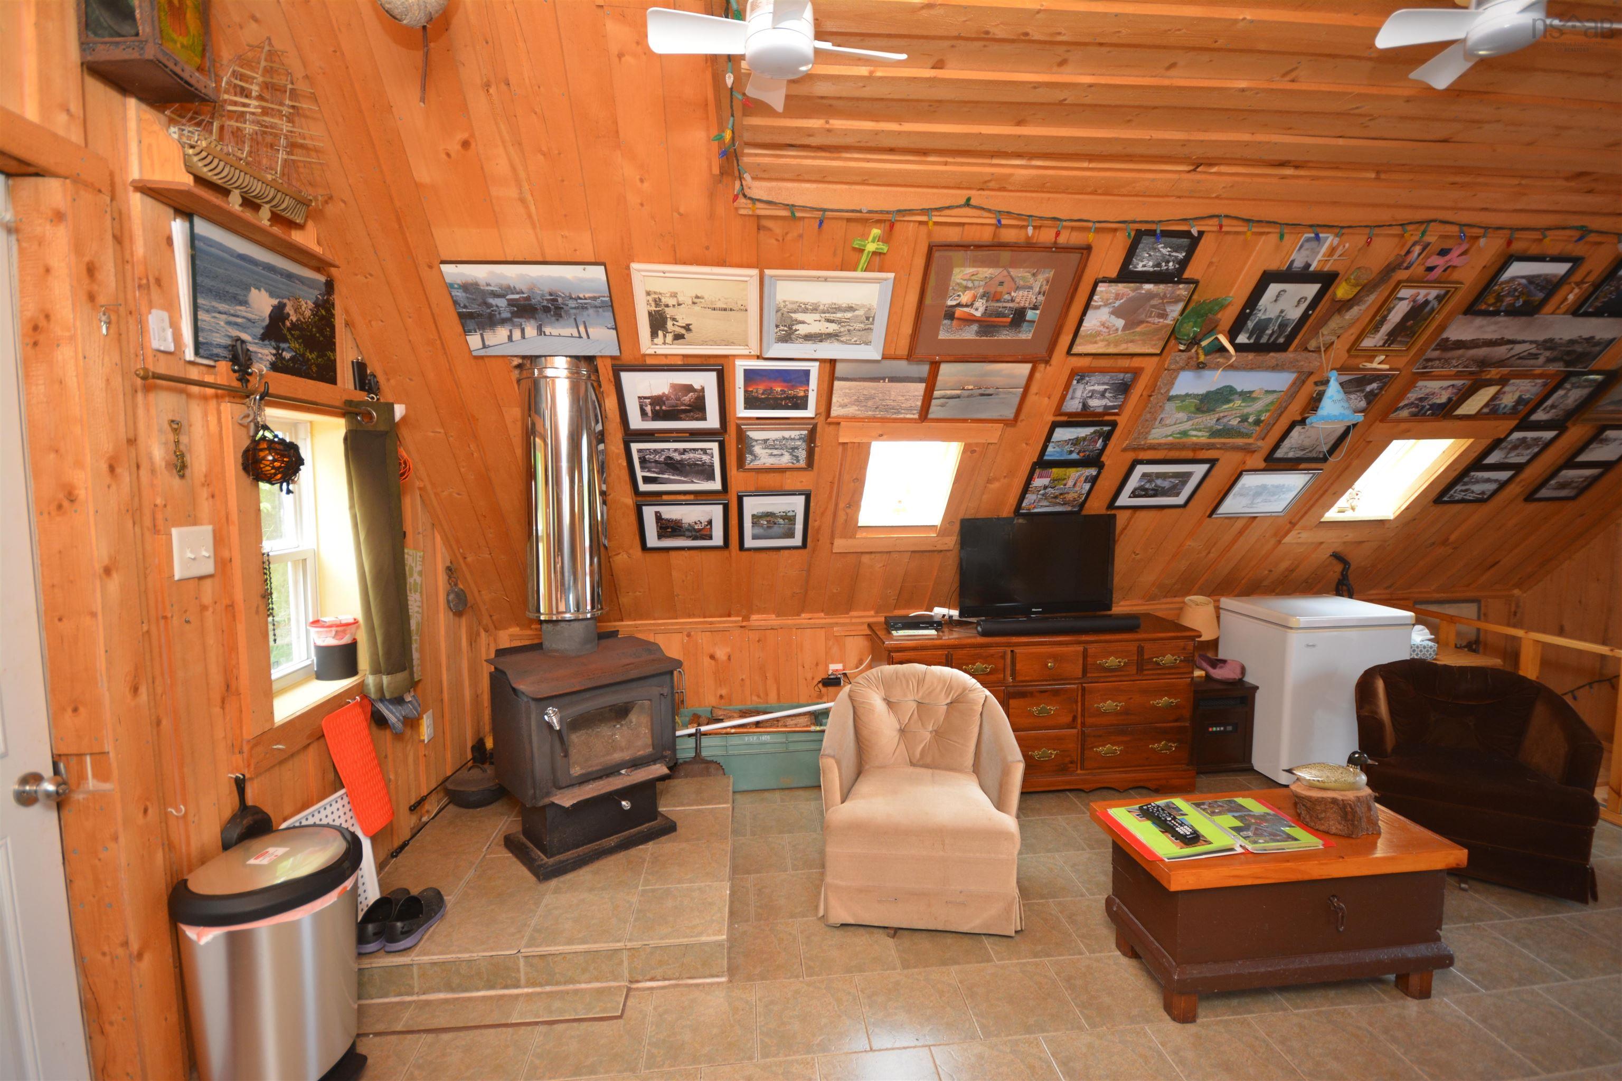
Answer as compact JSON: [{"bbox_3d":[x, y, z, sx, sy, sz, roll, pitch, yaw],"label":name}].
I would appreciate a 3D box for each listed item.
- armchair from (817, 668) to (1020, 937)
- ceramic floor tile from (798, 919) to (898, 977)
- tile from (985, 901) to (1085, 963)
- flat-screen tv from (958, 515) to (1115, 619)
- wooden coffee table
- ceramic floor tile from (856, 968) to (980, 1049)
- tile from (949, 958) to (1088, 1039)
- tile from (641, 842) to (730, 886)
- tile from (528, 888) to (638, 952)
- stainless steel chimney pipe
[{"bbox_3d":[0.395,0.905,2.677,0.683,0.749,0.752,0,5,7],"label":"armchair"},{"bbox_3d":[0.116,1.310,2.330,0.300,0.010,0.300,-1,5,-5],"label":"ceramic floor tile"},{"bbox_3d":[0.712,1.297,2.385,0.300,0.010,0.300,-1,5,-5],"label":"tile"},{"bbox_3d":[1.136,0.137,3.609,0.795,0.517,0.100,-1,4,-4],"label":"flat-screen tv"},{"bbox_3d":[1.440,1.117,2.293,0.924,0.429,0.482,-1,4,-6],"label":"wooden coffee table"},{"bbox_3d":[0.303,1.363,2.103,0.301,0.010,0.301,-1,4,-6],"label":"ceramic floor tile"},{"bbox_3d":[0.607,1.357,2.135,0.301,0.010,0.301,-1,4,-6],"label":"tile"},{"bbox_3d":[-0.450,1.179,2.630,0.301,0.010,0.301,-1,4,-6],"label":"tile"},{"bbox_3d":[-0.714,1.208,2.299,0.301,0.010,0.301,-1,4,-6],"label":"tile"},{"bbox_3d":[-0.963,-0.130,2.782,0.282,1.129,0.282,-1,5,-5],"label":"stainless steel chimney pipe"}]

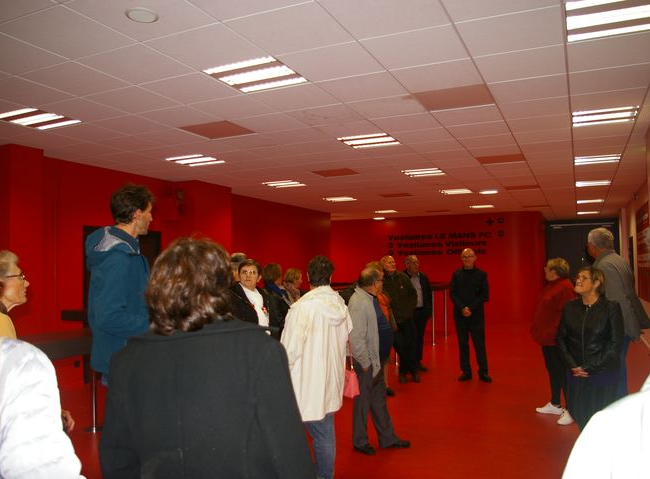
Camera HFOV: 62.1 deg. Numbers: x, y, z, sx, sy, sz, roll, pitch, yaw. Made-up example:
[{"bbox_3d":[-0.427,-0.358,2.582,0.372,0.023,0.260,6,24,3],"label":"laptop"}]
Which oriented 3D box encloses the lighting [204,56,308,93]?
[{"bbox_3d":[-0.490,-1.195,4.000,0.600,0.080,0.600,-2,-3,25],"label":"lighting"}]

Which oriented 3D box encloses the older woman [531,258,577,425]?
[{"bbox_3d":[2.301,1.001,5.415,0.420,1.626,0.500,-1,-3,14],"label":"older woman"}]

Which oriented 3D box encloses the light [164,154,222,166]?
[{"bbox_3d":[-1.692,-1.067,7.131,0.600,0.080,0.600,-2,-3,25],"label":"light"}]

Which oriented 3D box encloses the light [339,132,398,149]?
[{"bbox_3d":[0.514,-1.145,6.139,0.600,0.080,0.600,-2,-3,25],"label":"light"}]

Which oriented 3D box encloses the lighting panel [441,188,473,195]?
[{"bbox_3d":[2.550,-0.945,10.470,0.600,0.080,0.600,-2,-3,25],"label":"lighting panel"}]

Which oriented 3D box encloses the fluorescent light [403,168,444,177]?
[{"bbox_3d":[1.521,-1.052,8.295,0.600,0.080,0.600,-2,-3,25],"label":"fluorescent light"}]

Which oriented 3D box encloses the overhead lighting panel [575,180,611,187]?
[{"bbox_3d":[4.710,-1.005,9.480,0.600,0.080,0.600,-2,-3,25],"label":"overhead lighting panel"}]

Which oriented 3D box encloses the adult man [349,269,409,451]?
[{"bbox_3d":[0.458,1.006,4.634,0.500,1.580,0.480,-1,-2,9],"label":"adult man"}]

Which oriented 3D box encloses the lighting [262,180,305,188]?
[{"bbox_3d":[-0.689,-0.977,9.296,0.600,0.080,0.600,-2,-3,25],"label":"lighting"}]

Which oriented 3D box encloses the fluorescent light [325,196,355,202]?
[{"bbox_3d":[0.329,-0.880,11.469,0.600,0.080,0.600,-2,-3,25],"label":"fluorescent light"}]

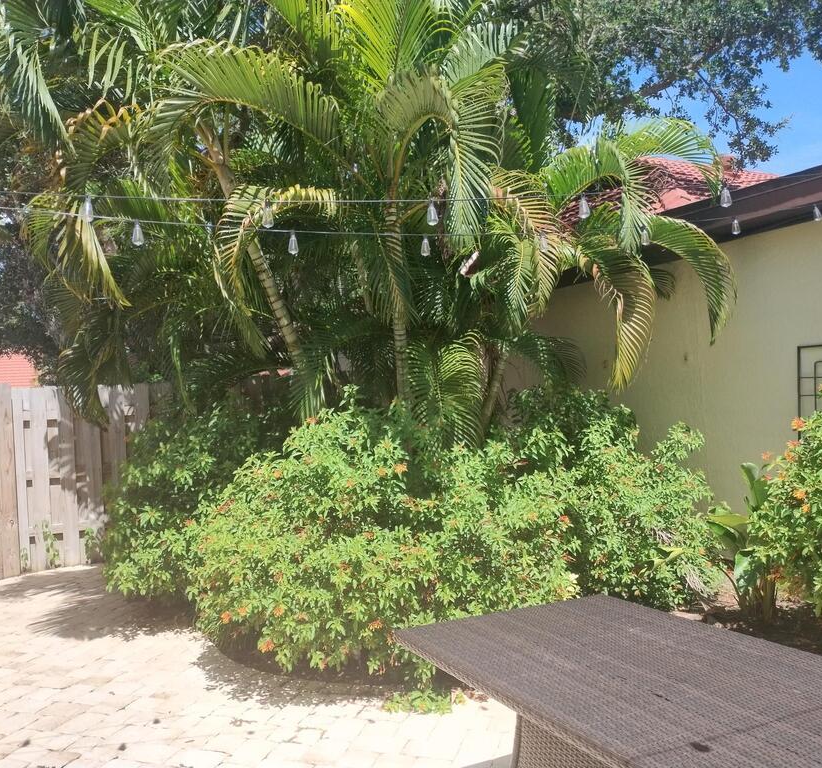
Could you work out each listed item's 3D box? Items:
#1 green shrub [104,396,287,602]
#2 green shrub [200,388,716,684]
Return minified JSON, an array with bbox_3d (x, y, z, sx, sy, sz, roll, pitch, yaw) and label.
[{"bbox_3d":[-1.923,0.931,6.634,1.500,1.600,1.500,-1,-1,-18],"label":"green shrub"},{"bbox_3d":[0.365,0.827,5.134,3.400,1.550,1.800,-1,-1,-20],"label":"green shrub"}]

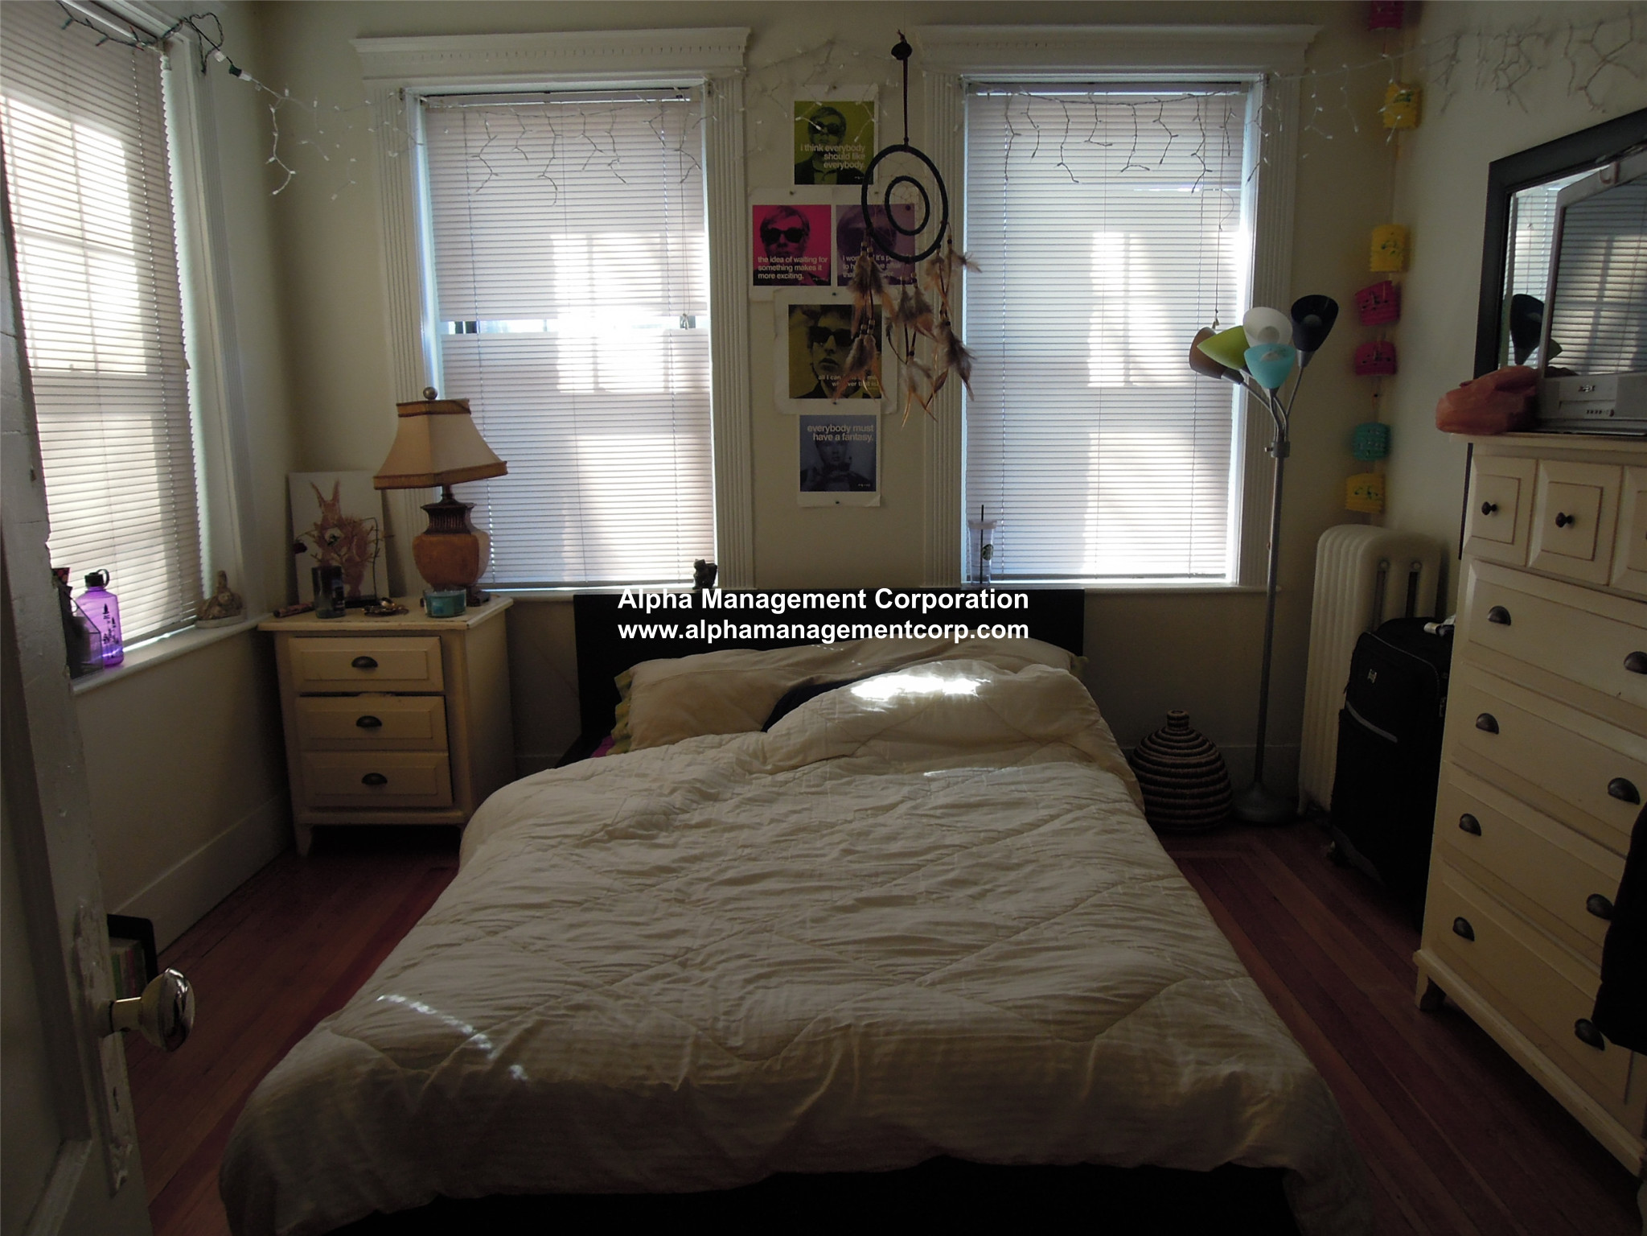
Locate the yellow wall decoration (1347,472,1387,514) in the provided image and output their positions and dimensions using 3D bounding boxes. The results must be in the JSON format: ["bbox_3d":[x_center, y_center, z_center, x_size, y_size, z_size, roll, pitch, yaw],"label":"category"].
[{"bbox_3d":[1.752,-0.403,3.684,0.125,0.128,0.110,6,11,24],"label":"yellow wall decoration"}]

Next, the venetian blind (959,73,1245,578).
[{"bbox_3d":[0.945,-0.948,3.881,0.924,1.636,0.045,-1,9,0],"label":"venetian blind"}]

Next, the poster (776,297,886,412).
[{"bbox_3d":[0.036,-0.889,3.830,0.384,0.399,0.012,-1,9,0],"label":"poster"}]

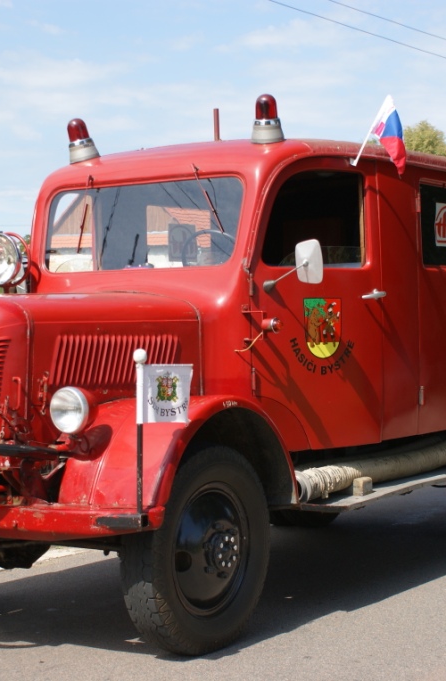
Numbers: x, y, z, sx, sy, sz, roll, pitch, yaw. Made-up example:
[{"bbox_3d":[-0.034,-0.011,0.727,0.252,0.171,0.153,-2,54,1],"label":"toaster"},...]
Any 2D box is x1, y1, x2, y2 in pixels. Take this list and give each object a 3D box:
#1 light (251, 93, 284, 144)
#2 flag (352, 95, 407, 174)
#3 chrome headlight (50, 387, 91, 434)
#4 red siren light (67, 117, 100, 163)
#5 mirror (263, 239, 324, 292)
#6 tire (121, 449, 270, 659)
[{"bbox_3d":[0.220,-1.099,6.340,0.165,0.245,0.165,-1,0,0],"label":"light"},{"bbox_3d":[0.805,-1.060,6.580,0.310,0.410,0.120,-1,0,34],"label":"flag"},{"bbox_3d":[-0.590,0.280,5.163,0.190,0.190,0.140,-1,0,34],"label":"chrome headlight"},{"bbox_3d":[-0.765,-1.089,6.980,0.165,0.240,0.165,-10,-6,-1],"label":"red siren light"},{"bbox_3d":[0.337,-0.355,6.020,0.280,0.255,0.110,-1,0,16],"label":"mirror"},{"bbox_3d":[-0.101,0.890,5.445,0.220,0.870,0.870,-1,0,34],"label":"tire"}]

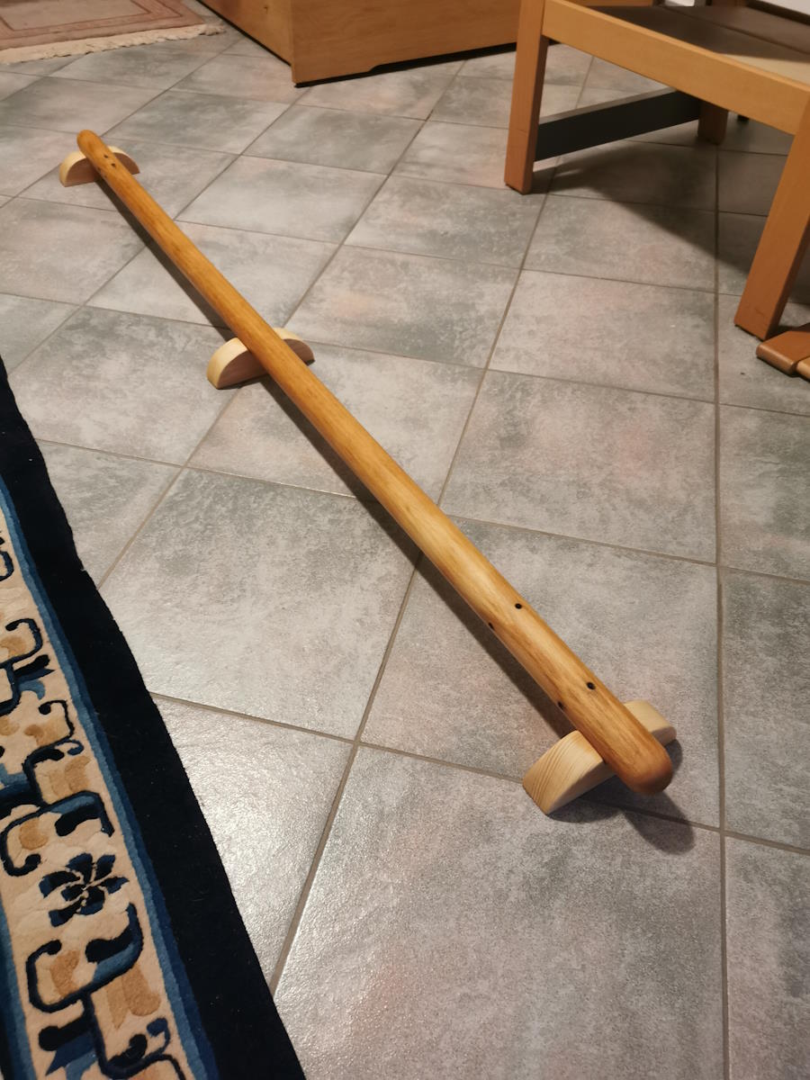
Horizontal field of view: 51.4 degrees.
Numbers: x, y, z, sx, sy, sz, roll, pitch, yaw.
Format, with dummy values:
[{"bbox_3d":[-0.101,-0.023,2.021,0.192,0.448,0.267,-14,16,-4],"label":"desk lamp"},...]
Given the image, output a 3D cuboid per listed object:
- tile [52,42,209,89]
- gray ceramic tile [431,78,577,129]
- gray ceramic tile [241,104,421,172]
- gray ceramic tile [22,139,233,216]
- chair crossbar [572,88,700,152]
[{"bbox_3d":[-0.660,-1.166,2.083,0.304,0.010,0.304,11,46,10],"label":"tile"},{"bbox_3d":[0.234,-0.993,1.927,0.304,0.010,0.304,11,46,10],"label":"gray ceramic tile"},{"bbox_3d":[-0.141,-0.842,1.769,0.304,0.010,0.304,11,46,10],"label":"gray ceramic tile"},{"bbox_3d":[-0.543,-0.732,1.704,0.320,0.010,0.320,11,46,10],"label":"gray ceramic tile"},{"bbox_3d":[0.428,-0.829,1.662,0.453,0.068,0.028,-23,50,-22],"label":"chair crossbar"}]

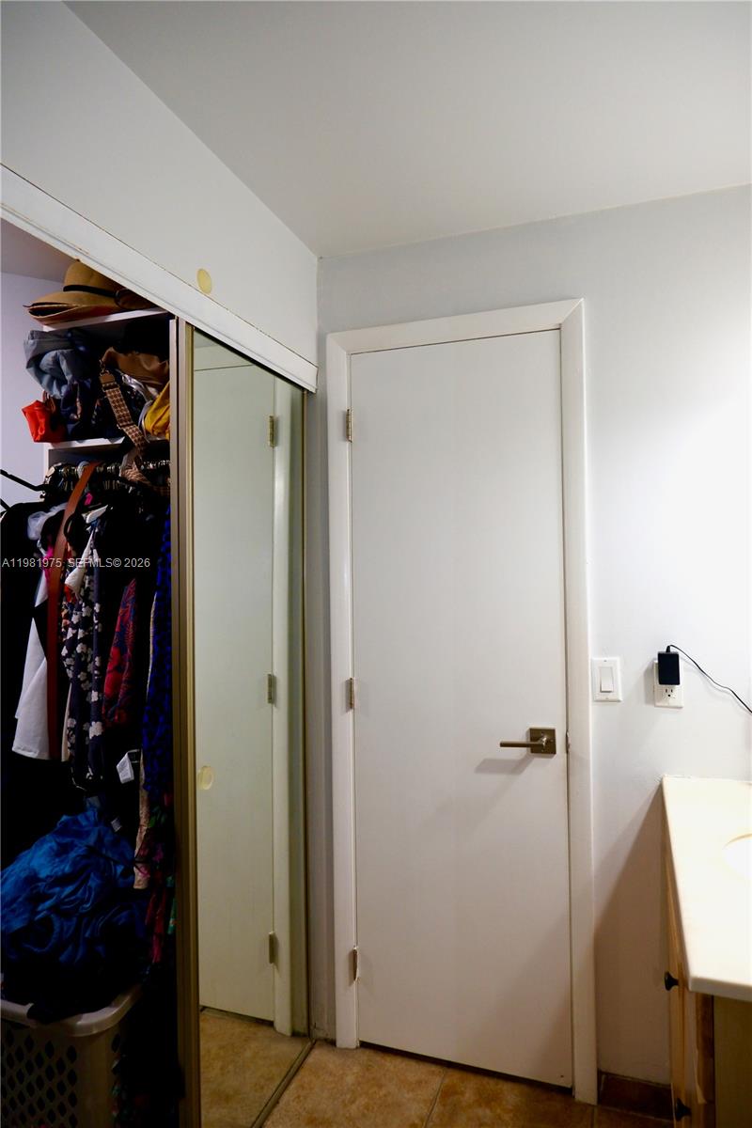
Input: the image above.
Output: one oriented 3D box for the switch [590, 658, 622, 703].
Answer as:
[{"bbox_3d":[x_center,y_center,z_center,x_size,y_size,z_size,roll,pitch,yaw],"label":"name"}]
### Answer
[{"bbox_3d":[0.610,0.307,1.898,0.070,0.115,0.011,-1,-1,19],"label":"switch"}]

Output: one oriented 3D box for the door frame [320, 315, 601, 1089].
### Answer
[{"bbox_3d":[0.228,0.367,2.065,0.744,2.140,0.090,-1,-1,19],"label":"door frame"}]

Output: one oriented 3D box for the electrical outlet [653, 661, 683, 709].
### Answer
[{"bbox_3d":[0.752,0.308,1.848,0.070,0.115,0.010,-1,-1,19],"label":"electrical outlet"}]

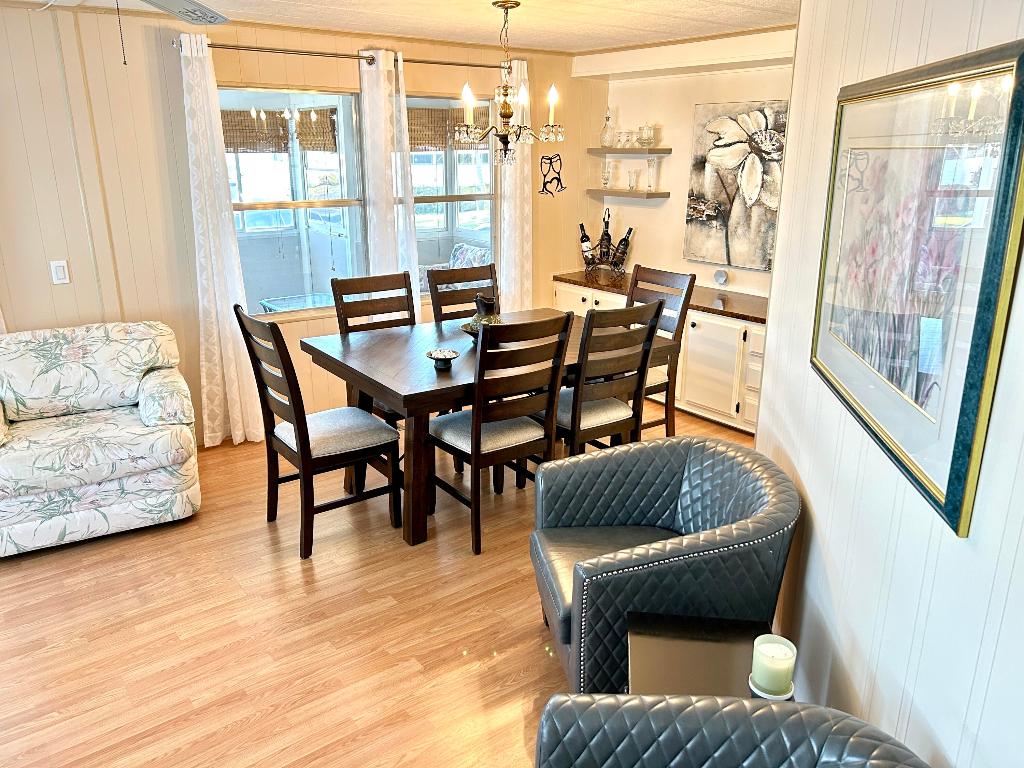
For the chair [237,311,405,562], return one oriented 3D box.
[{"bbox_3d":[-0.842,0.168,3.423,0.525,1.020,0.470,-12,21,-34],"label":"chair"}]

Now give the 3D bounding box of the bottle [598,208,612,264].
[{"bbox_3d":[0.691,-1.070,5.649,0.082,0.428,0.082,-12,21,-35],"label":"bottle"}]

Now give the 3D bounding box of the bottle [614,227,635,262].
[{"bbox_3d":[0.811,-0.978,5.546,0.075,0.315,0.075,-13,45,-35],"label":"bottle"}]

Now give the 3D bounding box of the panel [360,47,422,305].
[{"bbox_3d":[-0.746,-0.905,4.871,0.400,2.200,0.130,-13,21,-35],"label":"panel"}]

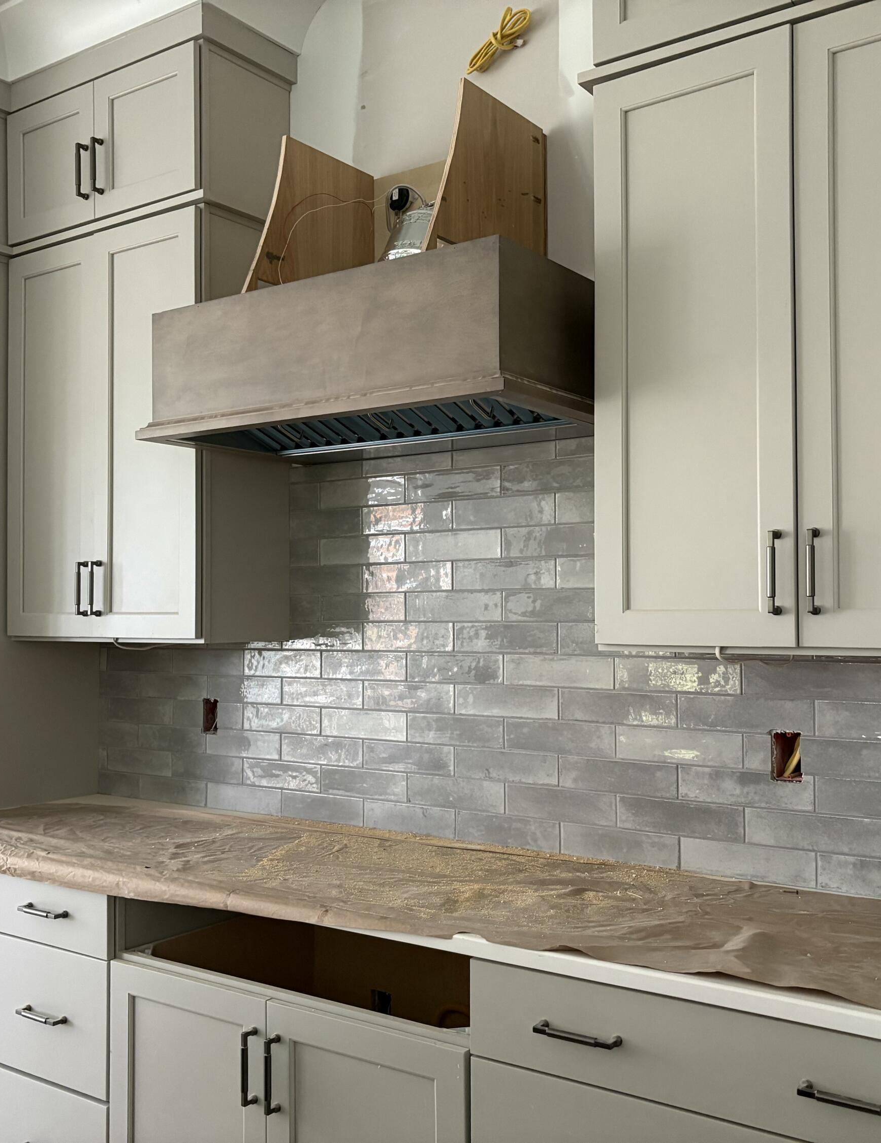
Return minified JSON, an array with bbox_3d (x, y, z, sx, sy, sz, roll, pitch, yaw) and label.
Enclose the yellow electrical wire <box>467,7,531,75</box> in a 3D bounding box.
[{"bbox_3d":[0.131,-1.197,2.569,0.153,0.124,0.117,-2,-2,35],"label":"yellow electrical wire"}]

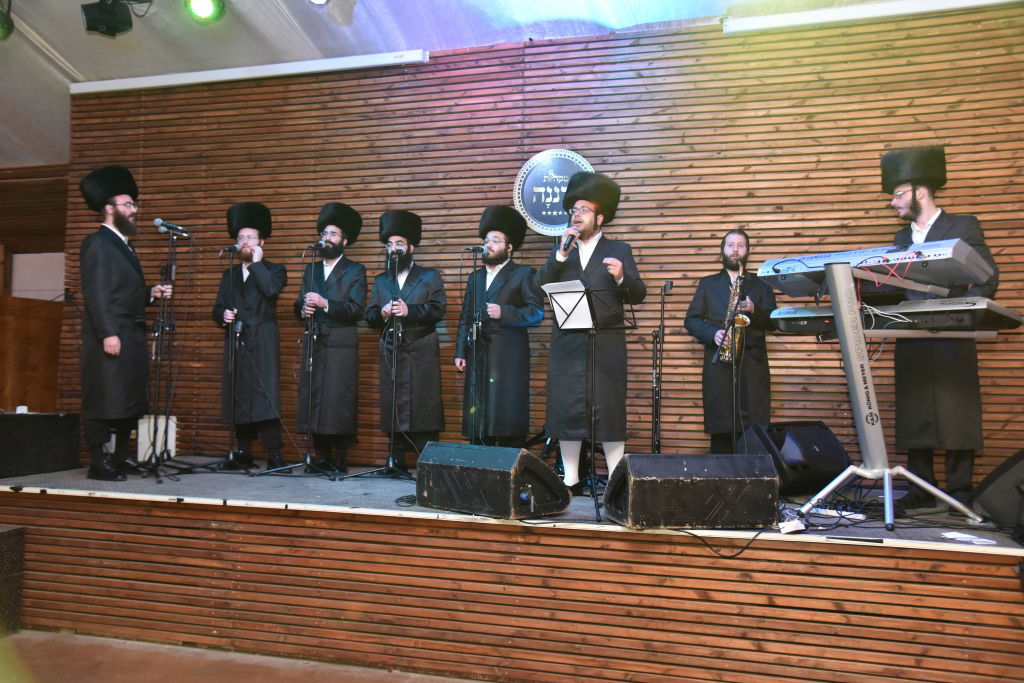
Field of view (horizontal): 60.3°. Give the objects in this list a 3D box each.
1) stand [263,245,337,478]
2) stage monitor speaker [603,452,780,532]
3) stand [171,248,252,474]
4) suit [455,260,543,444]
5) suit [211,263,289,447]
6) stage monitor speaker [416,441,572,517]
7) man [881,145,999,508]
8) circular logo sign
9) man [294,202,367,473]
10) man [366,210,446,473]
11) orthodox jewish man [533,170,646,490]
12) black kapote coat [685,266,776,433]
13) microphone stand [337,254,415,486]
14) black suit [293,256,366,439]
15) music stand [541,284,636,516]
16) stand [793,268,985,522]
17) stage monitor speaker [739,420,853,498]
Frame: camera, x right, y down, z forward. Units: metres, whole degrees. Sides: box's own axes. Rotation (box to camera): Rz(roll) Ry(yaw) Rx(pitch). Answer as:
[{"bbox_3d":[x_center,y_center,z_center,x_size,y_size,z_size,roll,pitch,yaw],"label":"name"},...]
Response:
[{"bbox_3d":[-1.302,0.116,5.937,0.580,1.540,0.520,0,-3,20],"label":"stand"},{"bbox_3d":[0.832,0.682,4.126,0.680,0.310,0.380,1,-3,-9],"label":"stage monitor speaker"},{"bbox_3d":[-2.042,0.127,6.149,0.500,1.555,0.530,0,-3,16],"label":"stand"},{"bbox_3d":[-0.095,0.129,5.924,0.560,1.370,0.380,0,-3,19],"label":"suit"},{"bbox_3d":[-1.898,0.109,6.400,0.540,1.394,0.400,1,-3,3],"label":"suit"},{"bbox_3d":[-0.097,0.700,4.606,0.703,0.328,0.436,-2,-4,45],"label":"stage monitor speaker"},{"bbox_3d":[2.238,-0.089,4.646,0.490,1.940,0.540,3,-3,-40],"label":"man"},{"bbox_3d":[0.316,-1.041,6.184,0.610,0.610,0.040,0,-3,15],"label":"circular logo sign"},{"bbox_3d":[-1.300,-0.034,6.407,0.530,1.920,0.430,0,-3,13],"label":"man"},{"bbox_3d":[-0.721,-0.009,6.090,0.550,1.820,0.450,1,-3,3],"label":"man"},{"bbox_3d":[0.478,-0.064,5.479,0.660,1.950,0.500,0,-3,18],"label":"orthodox jewish man"},{"bbox_3d":[1.388,0.121,5.600,0.570,1.150,0.400,0,-3,12],"label":"black kapote coat"},{"bbox_3d":[-0.724,0.145,5.722,0.580,1.480,0.520,0,-3,20],"label":"microphone stand"},{"bbox_3d":[-1.310,0.043,6.330,0.520,1.306,0.380,0,-3,13],"label":"black suit"},{"bbox_3d":[0.404,0.281,4.492,0.480,1.170,0.480,0,-3,14],"label":"music stand"},{"bbox_3d":[1.893,0.256,4.571,0.700,1.270,0.880,3,-4,-44],"label":"stand"},{"bbox_3d":[1.692,0.694,5.300,0.560,0.420,0.400,2,-3,-30],"label":"stage monitor speaker"}]

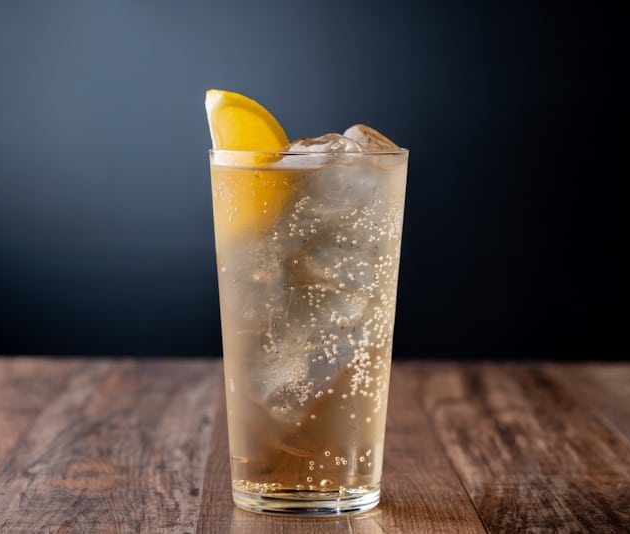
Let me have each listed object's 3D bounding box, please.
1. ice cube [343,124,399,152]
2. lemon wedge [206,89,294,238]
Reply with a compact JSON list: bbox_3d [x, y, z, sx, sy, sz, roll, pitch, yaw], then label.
[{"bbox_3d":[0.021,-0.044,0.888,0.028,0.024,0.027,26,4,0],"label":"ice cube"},{"bbox_3d":[-0.026,-0.041,0.884,0.032,0.059,0.023,-8,4,0],"label":"lemon wedge"}]

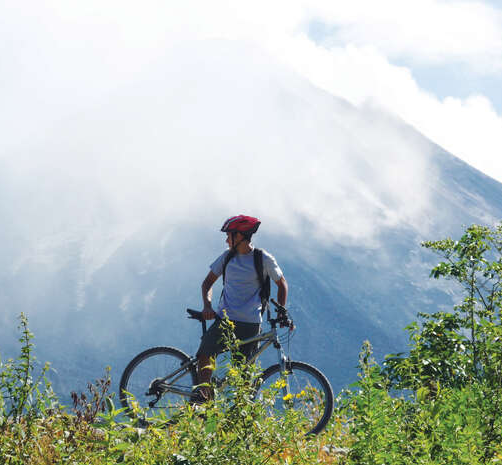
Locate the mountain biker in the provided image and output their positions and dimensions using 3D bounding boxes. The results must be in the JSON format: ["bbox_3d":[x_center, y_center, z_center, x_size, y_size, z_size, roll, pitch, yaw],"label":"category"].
[{"bbox_3d":[-0.077,0.700,20.400,0.710,1.700,0.520,-1,-4,19],"label":"mountain biker"}]

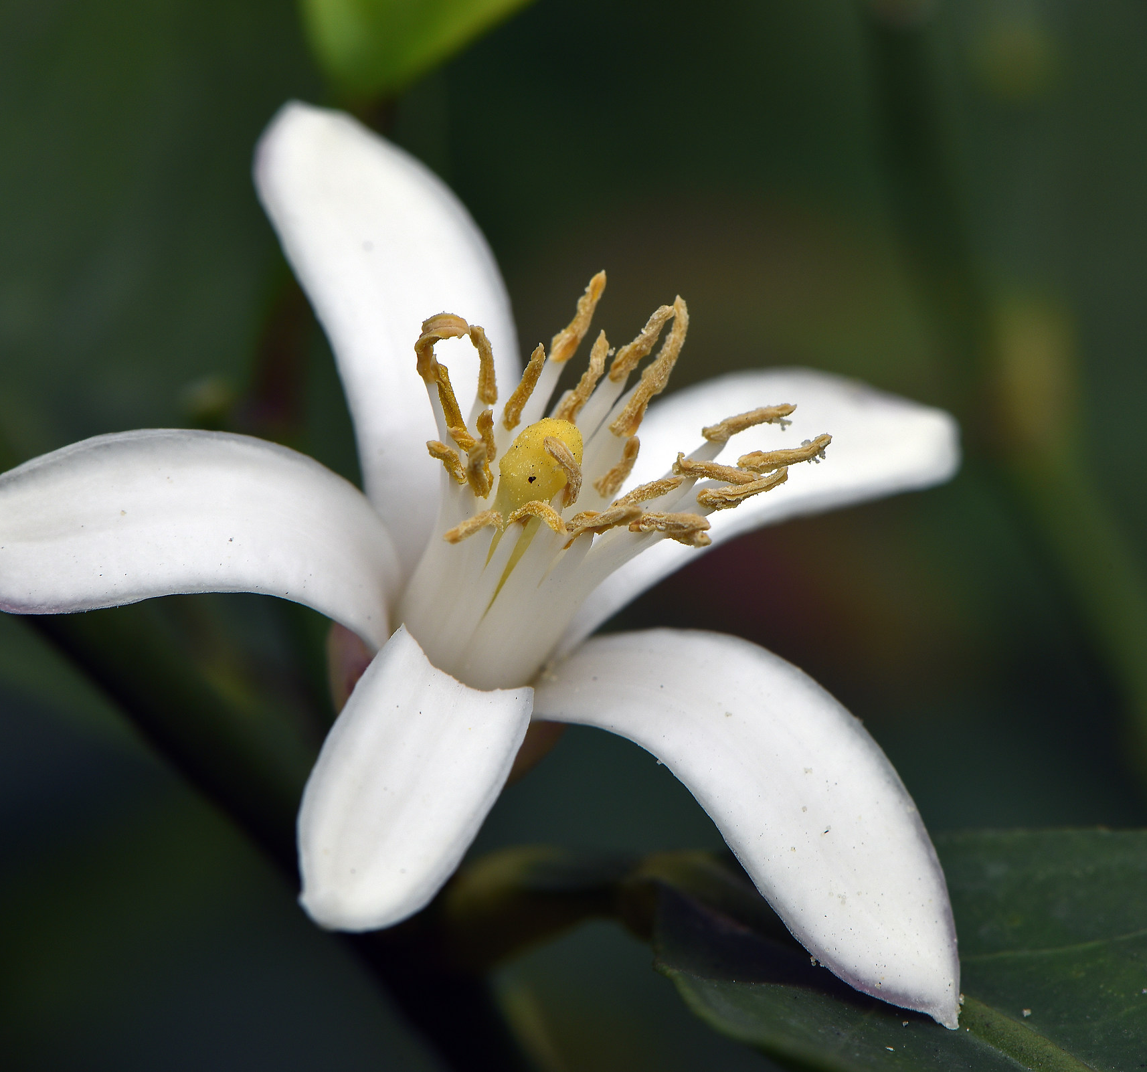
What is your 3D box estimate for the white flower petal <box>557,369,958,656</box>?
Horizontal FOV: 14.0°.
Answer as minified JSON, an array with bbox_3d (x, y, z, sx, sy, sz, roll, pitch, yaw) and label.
[{"bbox_3d":[0.007,-0.002,0.177,0.020,0.004,0.006,-24,72,-29],"label":"white flower petal"}]

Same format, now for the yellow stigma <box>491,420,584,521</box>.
[{"bbox_3d":[-0.001,-0.002,0.166,0.003,0.004,0.003,9,46,-10],"label":"yellow stigma"}]

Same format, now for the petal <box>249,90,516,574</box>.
[{"bbox_3d":[-0.007,-0.008,0.178,0.007,0.004,0.022,-8,62,-20],"label":"petal"}]

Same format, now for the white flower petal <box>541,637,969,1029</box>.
[{"bbox_3d":[0.007,0.009,0.168,0.007,0.004,0.021,-33,66,-23],"label":"white flower petal"}]

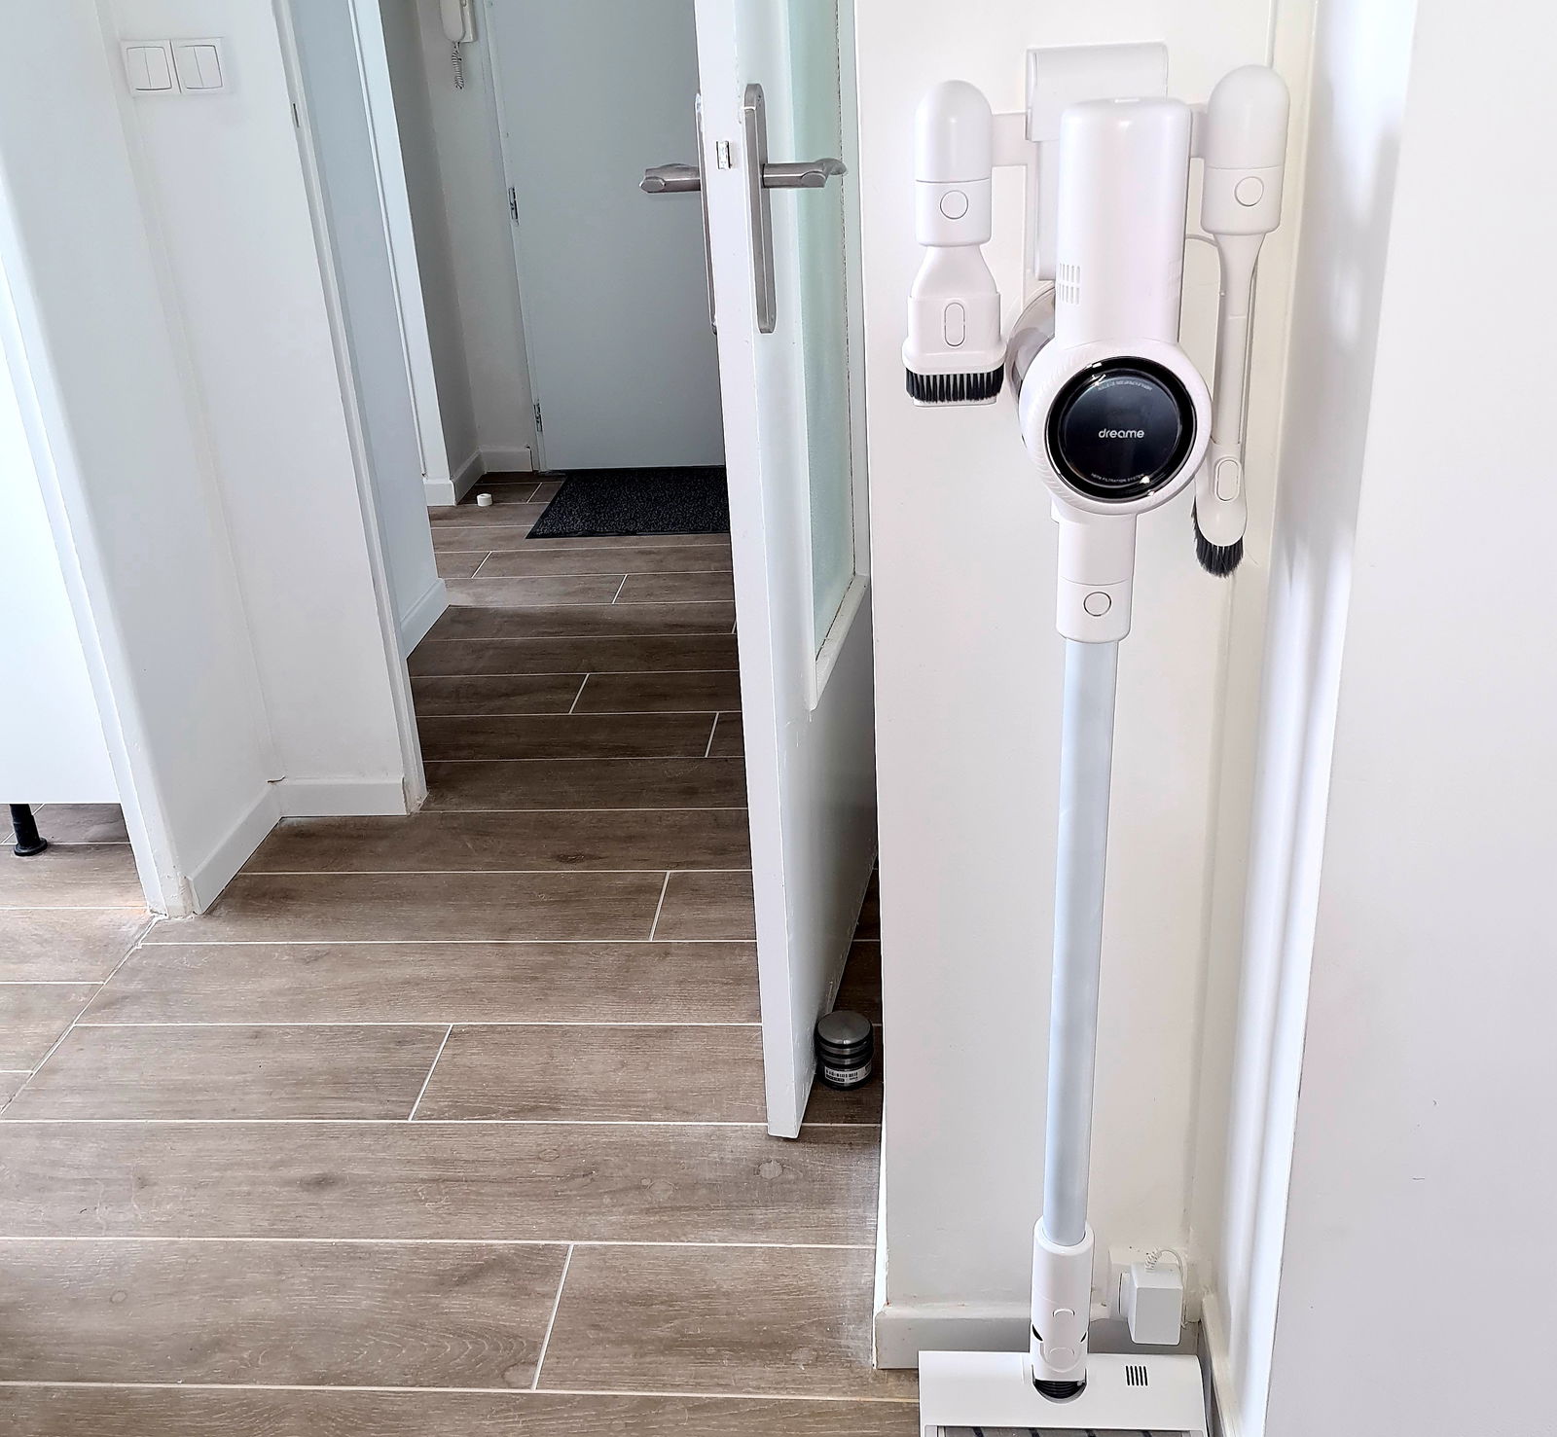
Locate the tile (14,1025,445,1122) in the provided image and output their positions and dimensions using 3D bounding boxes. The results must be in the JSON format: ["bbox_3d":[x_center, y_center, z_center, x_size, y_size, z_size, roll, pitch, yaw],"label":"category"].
[{"bbox_3d":[-0.710,0.463,2.026,0.532,0.010,0.200,-1,25,5],"label":"tile"}]

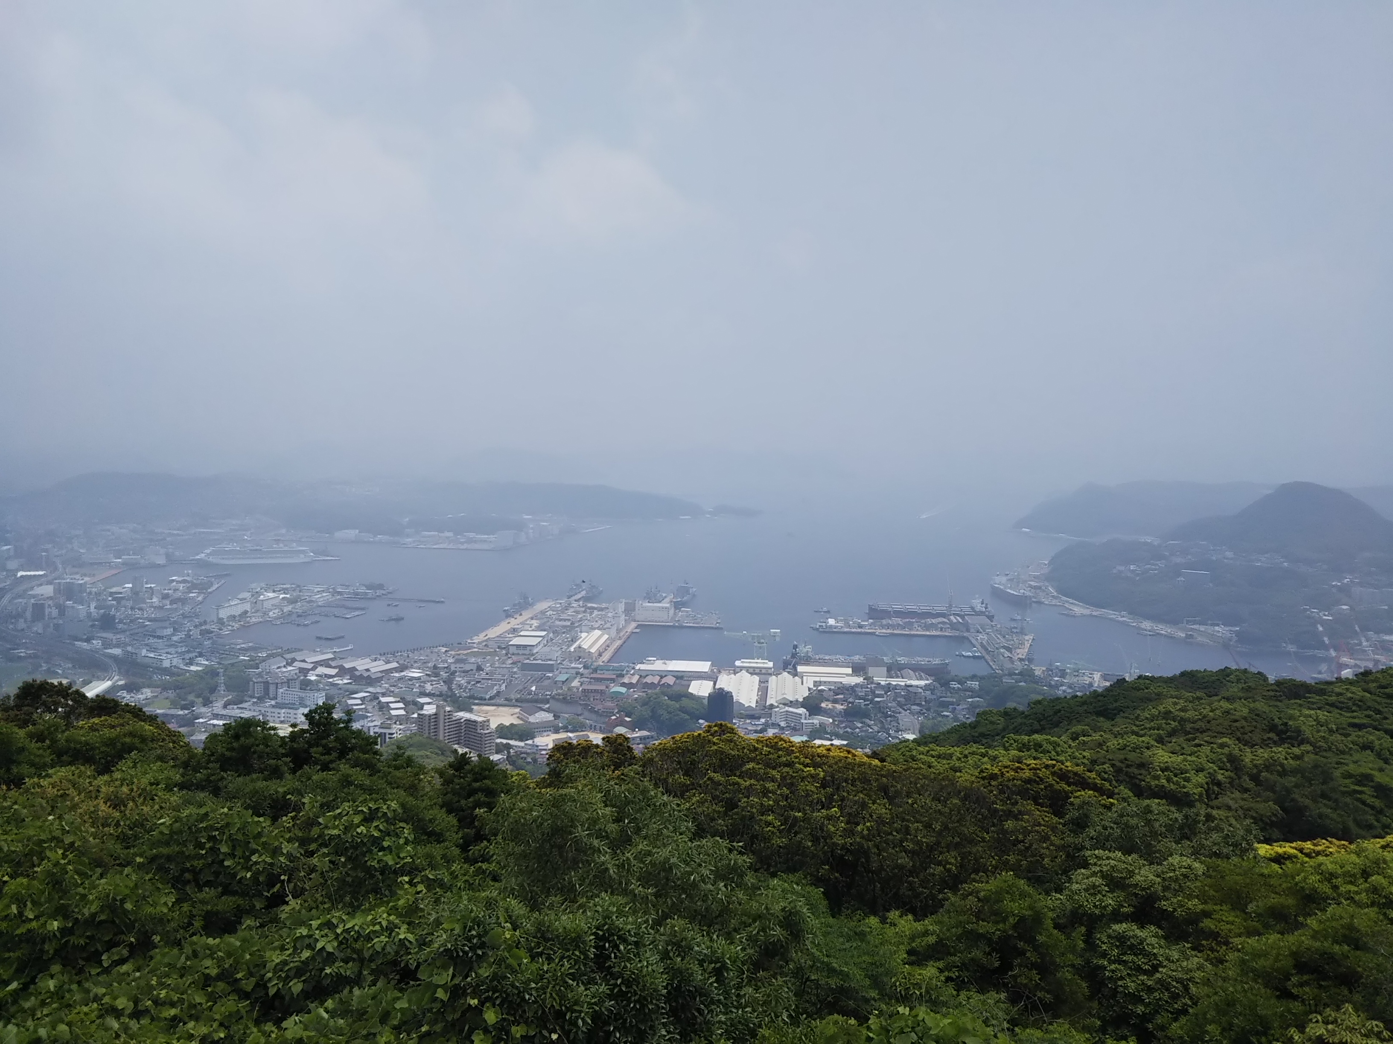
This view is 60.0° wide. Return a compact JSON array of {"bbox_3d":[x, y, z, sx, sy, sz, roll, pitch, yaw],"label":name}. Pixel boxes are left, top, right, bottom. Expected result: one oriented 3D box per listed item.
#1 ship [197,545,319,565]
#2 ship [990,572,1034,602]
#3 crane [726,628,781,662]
[{"bbox_3d":[-1123.050,79.780,3069.080,292.000,48.000,36.000,-1,5,-14],"label":"ship"},{"bbox_3d":[653.890,133.880,2492.970,30.000,38.000,206.000,0,5,-5],"label":"ship"},{"bbox_3d":[81.000,183.470,1741.770,81.300,58.700,20.000,1,5,9],"label":"crane"}]

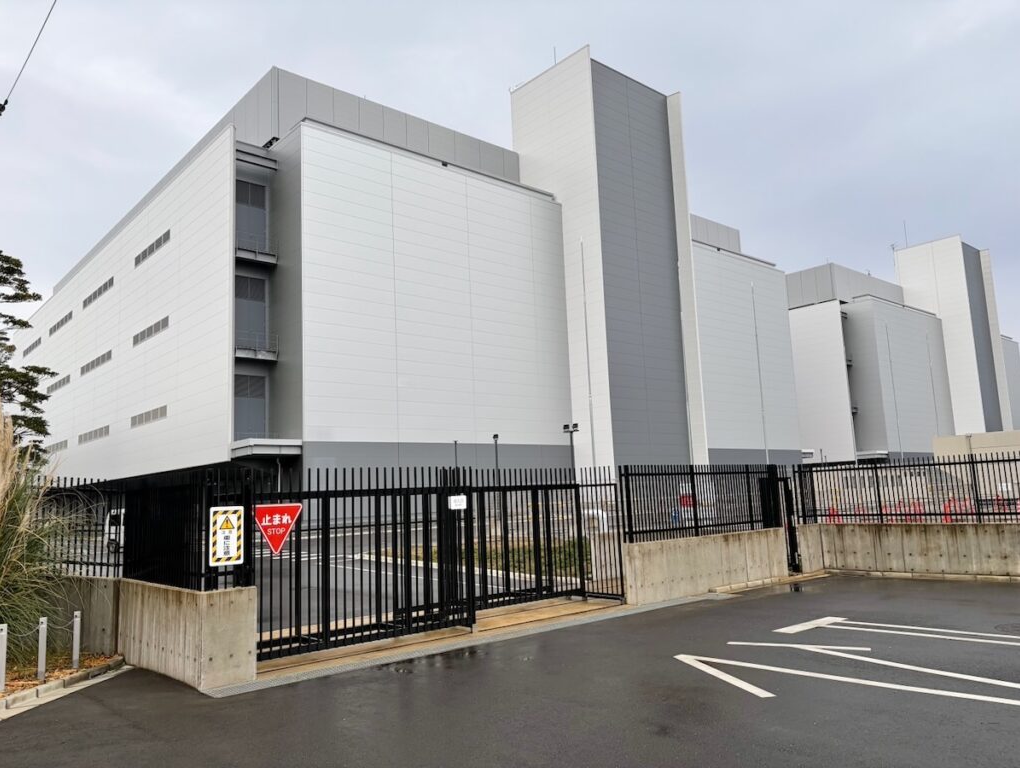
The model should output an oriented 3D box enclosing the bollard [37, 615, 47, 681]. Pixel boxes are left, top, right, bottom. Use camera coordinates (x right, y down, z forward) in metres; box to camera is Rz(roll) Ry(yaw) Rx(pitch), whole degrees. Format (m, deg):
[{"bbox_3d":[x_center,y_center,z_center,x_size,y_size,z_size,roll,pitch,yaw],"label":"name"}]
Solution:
[{"bbox_3d":[-5.518,3.117,9.063,0.056,0.709,0.056,-2,-9,-4],"label":"bollard"}]

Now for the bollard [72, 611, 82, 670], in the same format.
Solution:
[{"bbox_3d":[-5.578,3.292,9.892,0.056,0.706,0.056,-2,-9,-4],"label":"bollard"}]

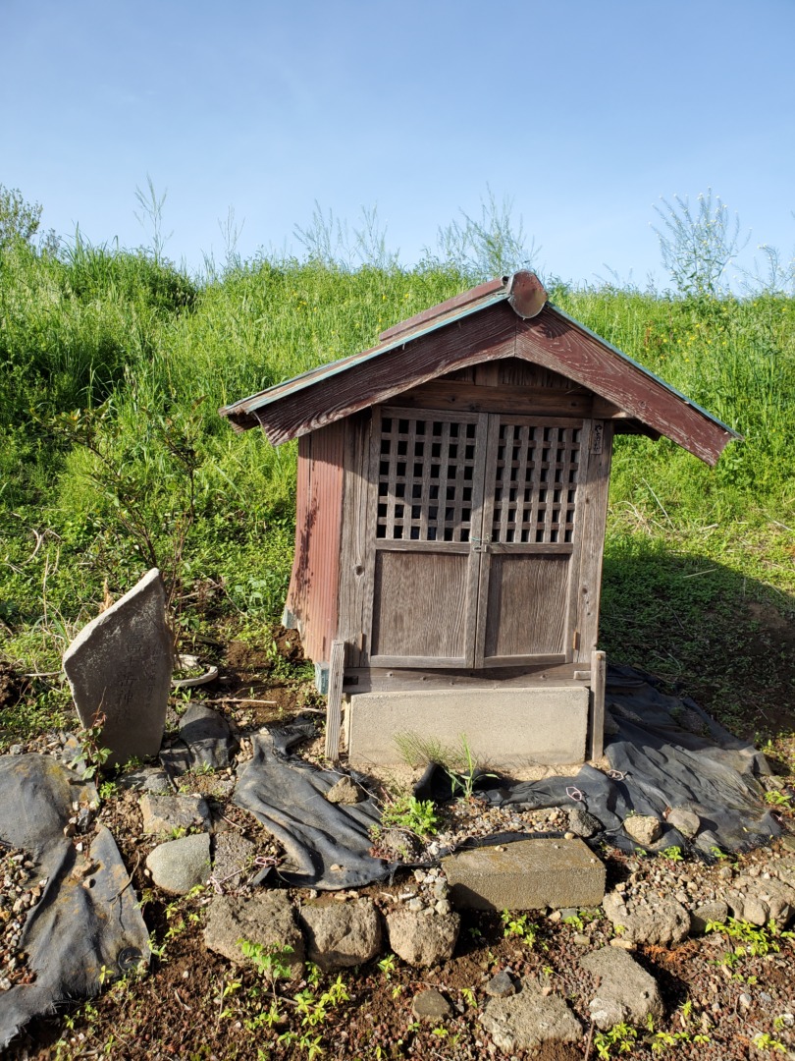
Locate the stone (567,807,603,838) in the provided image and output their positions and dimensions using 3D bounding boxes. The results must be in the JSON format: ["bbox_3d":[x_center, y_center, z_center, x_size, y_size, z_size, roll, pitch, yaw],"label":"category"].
[{"bbox_3d":[0.585,0.905,2.478,0.106,0.076,0.091,5,7,15],"label":"stone"}]

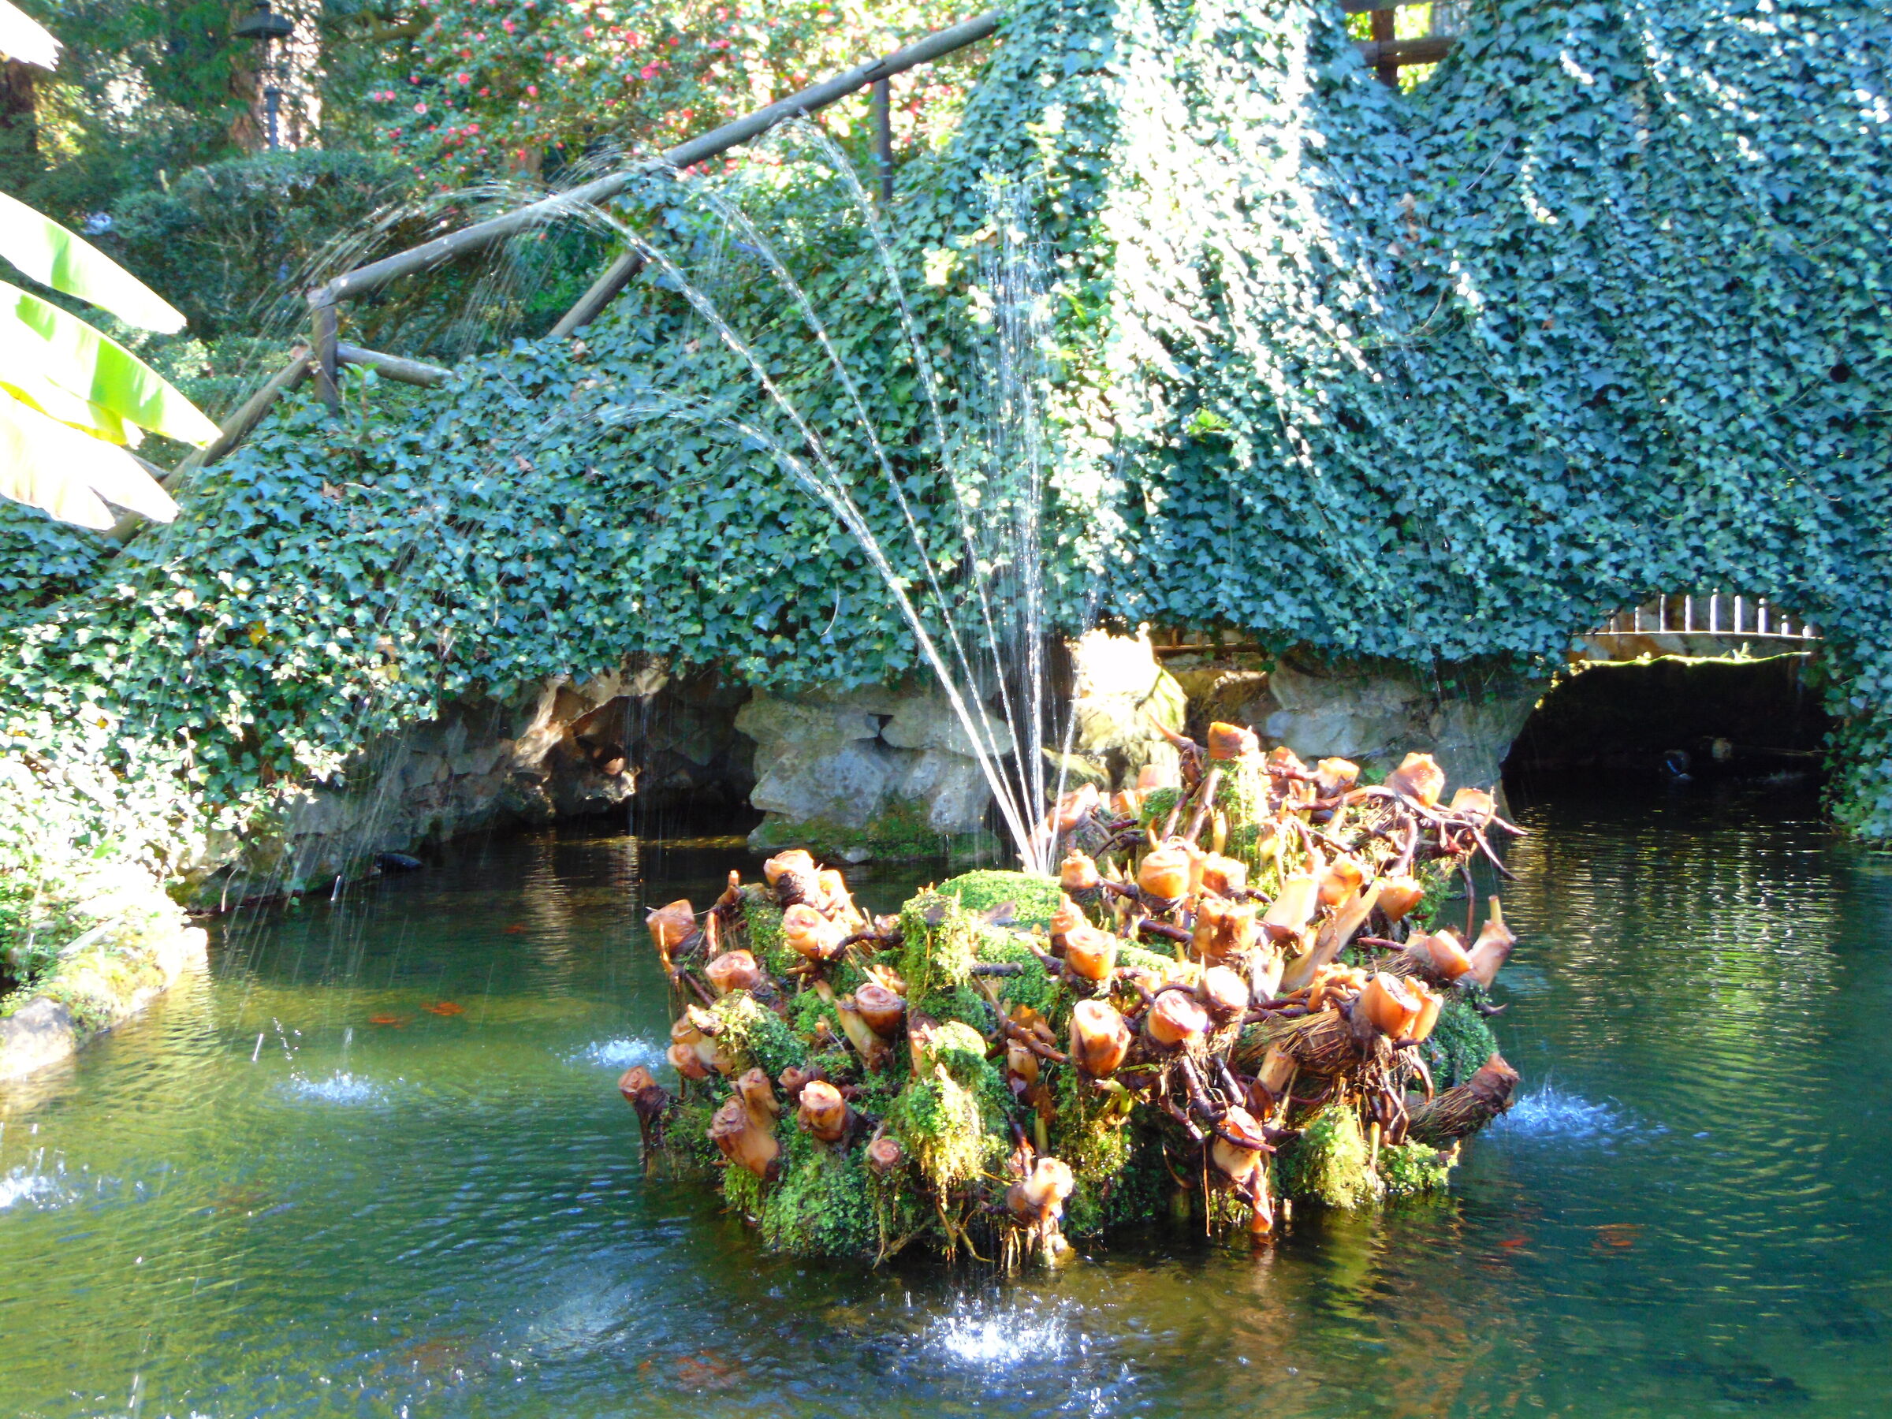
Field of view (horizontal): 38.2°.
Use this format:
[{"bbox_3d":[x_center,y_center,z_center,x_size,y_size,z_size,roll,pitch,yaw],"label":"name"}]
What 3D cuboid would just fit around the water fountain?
[{"bbox_3d":[0.245,0.470,5.200,1.660,0.840,1.400,0,3,0],"label":"water fountain"}]

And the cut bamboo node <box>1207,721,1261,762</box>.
[{"bbox_3d":[0.584,0.066,5.550,0.100,0.085,0.100,0,3,0],"label":"cut bamboo node"}]

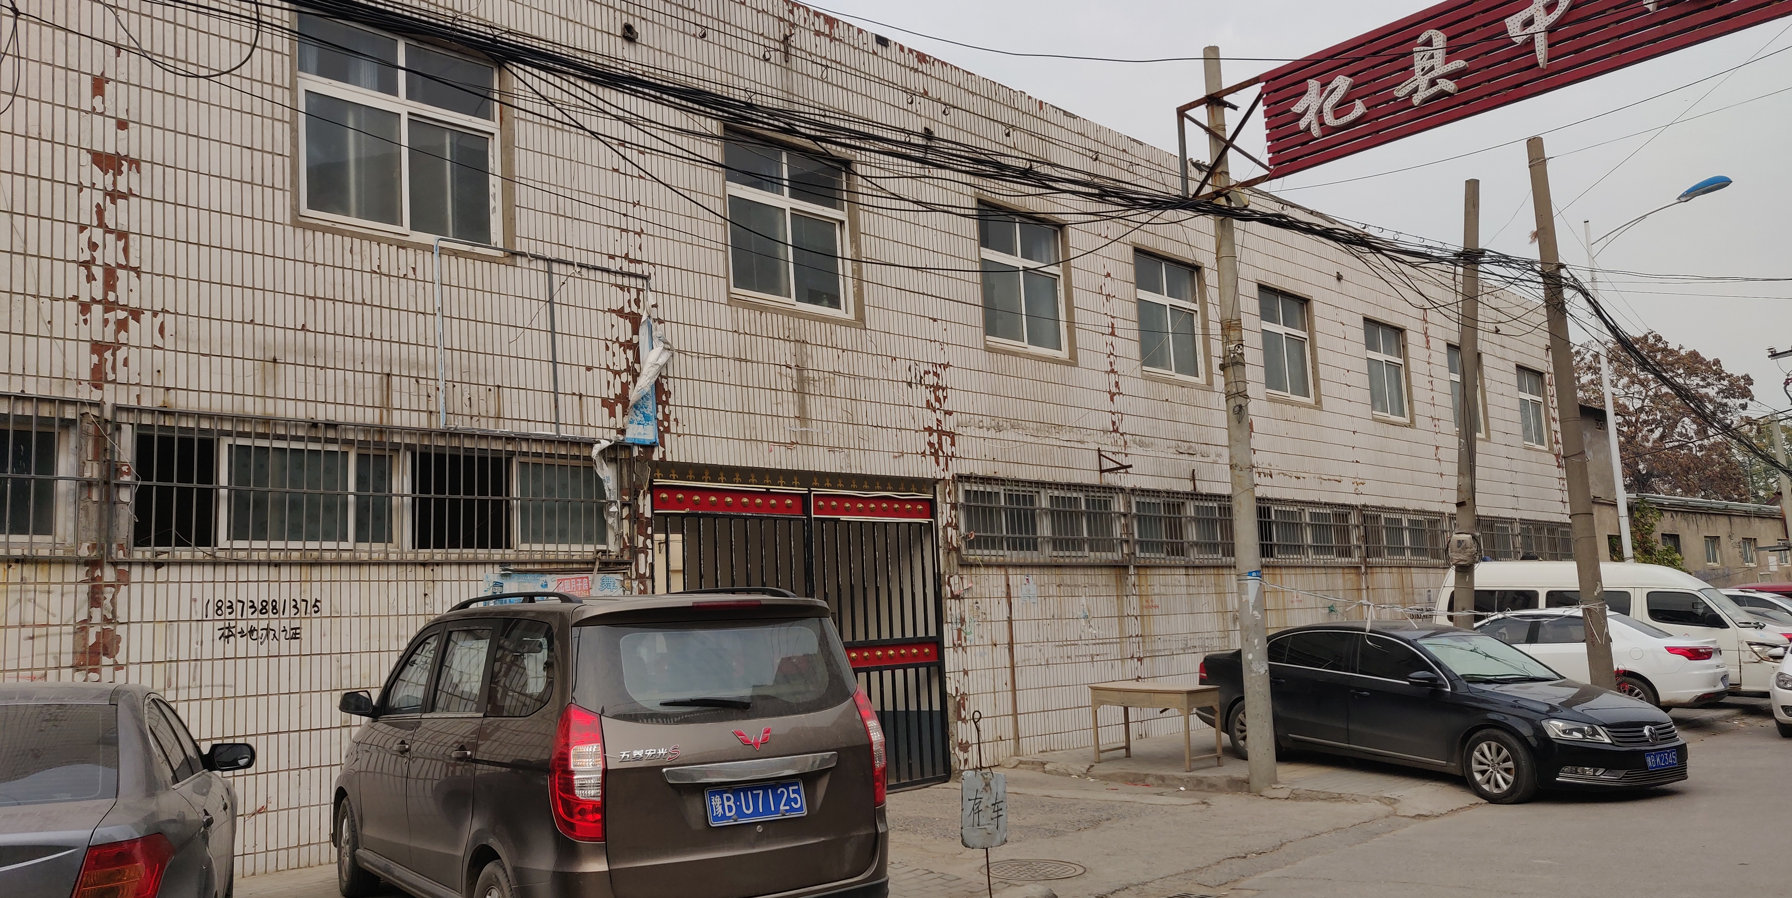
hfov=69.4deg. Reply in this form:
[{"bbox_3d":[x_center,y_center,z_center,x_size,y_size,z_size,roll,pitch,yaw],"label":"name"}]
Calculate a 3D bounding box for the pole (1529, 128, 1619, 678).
[{"bbox_3d":[7.503,-0.141,14.384,0.275,6.950,0.275,6,-11,-44],"label":"pole"}]

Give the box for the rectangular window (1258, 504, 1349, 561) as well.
[{"bbox_3d":[6.010,1.263,18.865,2.780,0.800,0.120,5,-12,-45],"label":"rectangular window"}]

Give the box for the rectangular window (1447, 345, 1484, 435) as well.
[{"bbox_3d":[10.581,-1.024,24.093,1.580,1.690,0.150,5,-11,-44],"label":"rectangular window"}]

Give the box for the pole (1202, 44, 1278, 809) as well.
[{"bbox_3d":[3.179,-0.431,12.080,0.235,6.992,0.235,6,-11,-44],"label":"pole"}]

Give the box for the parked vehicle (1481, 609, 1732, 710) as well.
[{"bbox_3d":[8.823,2.922,17.734,4.560,1.480,1.800,-6,-8,44],"label":"parked vehicle"}]

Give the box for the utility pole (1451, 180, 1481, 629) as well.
[{"bbox_3d":[6.881,0.085,15.575,0.250,6.920,0.250,12,-11,-43],"label":"utility pole"}]

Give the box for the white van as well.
[{"bbox_3d":[10.835,2.778,19.639,1.720,2.120,4.900,5,-8,-43],"label":"white van"}]

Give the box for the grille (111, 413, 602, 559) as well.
[{"bbox_3d":[-3.559,0.332,9.289,3.650,0.970,0.080,5,-12,-45],"label":"grille"}]

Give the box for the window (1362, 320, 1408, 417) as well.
[{"bbox_3d":[8.213,-1.248,21.762,1.620,1.700,0.150,5,-11,-44],"label":"window"}]

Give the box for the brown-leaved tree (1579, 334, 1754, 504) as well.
[{"bbox_3d":[26.117,1.436,45.000,7.000,11.000,6.800,5,-12,-45],"label":"brown-leaved tree"}]

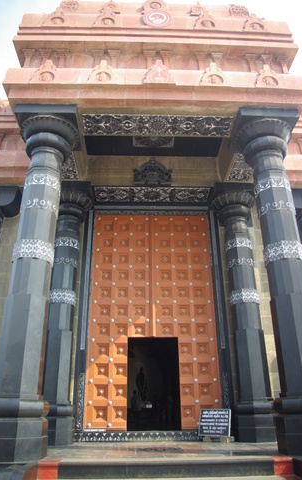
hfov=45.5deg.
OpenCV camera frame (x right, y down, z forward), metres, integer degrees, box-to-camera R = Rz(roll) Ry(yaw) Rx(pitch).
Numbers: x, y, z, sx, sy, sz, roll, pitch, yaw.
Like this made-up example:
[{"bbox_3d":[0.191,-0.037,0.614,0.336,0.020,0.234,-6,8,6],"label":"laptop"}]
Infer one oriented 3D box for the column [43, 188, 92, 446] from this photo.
[{"bbox_3d":[-1.999,1.383,7.971,1.050,5.653,1.050,0,-24,-2],"label":"column"}]

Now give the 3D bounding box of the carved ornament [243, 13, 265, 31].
[{"bbox_3d":[2.185,-4.593,7.628,0.500,0.550,0.200,0,-24,-2],"label":"carved ornament"}]

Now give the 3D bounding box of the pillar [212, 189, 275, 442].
[{"bbox_3d":[2.119,1.401,8.121,1.050,5.653,1.050,0,-24,-2],"label":"pillar"}]

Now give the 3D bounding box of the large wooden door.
[{"bbox_3d":[0.036,1.675,8.583,2.961,5.124,0.147,0,-24,-2],"label":"large wooden door"}]

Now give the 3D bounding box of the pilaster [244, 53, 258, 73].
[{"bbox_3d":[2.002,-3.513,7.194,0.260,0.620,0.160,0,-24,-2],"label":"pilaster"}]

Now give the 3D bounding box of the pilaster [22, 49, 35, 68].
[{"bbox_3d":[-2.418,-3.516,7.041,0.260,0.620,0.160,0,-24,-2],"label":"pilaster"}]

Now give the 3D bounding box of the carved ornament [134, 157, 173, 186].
[{"bbox_3d":[0.026,-1.773,9.470,1.011,0.948,0.210,0,-24,-2],"label":"carved ornament"}]

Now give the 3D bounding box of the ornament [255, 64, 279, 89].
[{"bbox_3d":[2.185,-3.029,6.761,0.470,0.580,0.200,0,-24,-2],"label":"ornament"}]

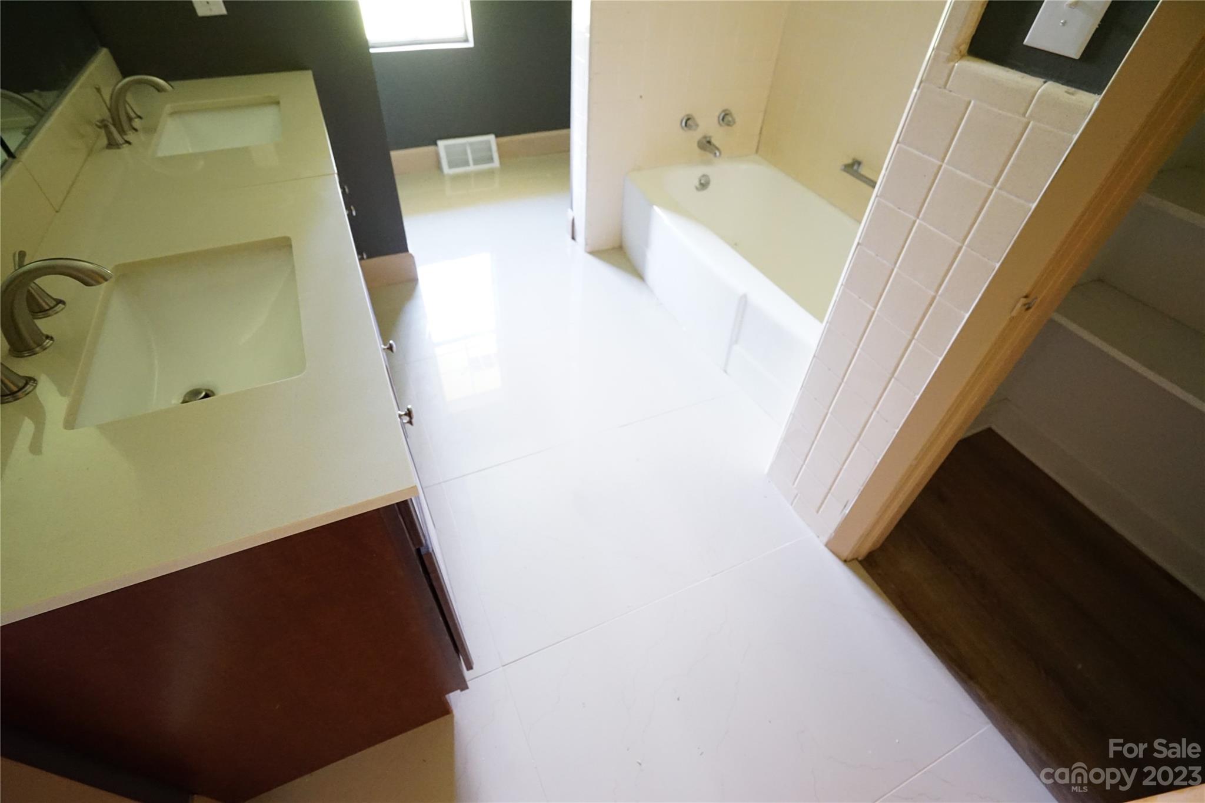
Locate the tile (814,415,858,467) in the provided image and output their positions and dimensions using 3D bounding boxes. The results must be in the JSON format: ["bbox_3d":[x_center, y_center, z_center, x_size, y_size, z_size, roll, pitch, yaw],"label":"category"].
[{"bbox_3d":[0.642,0.105,1.461,0.010,0.108,0.108,-16,47,-18],"label":"tile"}]

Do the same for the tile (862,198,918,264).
[{"bbox_3d":[0.615,-0.360,1.153,0.010,0.108,0.110,-16,47,-18],"label":"tile"}]

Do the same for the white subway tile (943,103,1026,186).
[{"bbox_3d":[0.662,-0.444,0.923,0.009,0.107,0.107,-16,47,-18],"label":"white subway tile"}]

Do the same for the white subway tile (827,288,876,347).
[{"bbox_3d":[0.609,-0.203,1.306,0.010,0.108,0.110,-16,47,-19],"label":"white subway tile"}]

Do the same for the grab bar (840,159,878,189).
[{"bbox_3d":[1.143,-0.891,2.195,0.065,0.050,0.400,-16,47,-18],"label":"grab bar"}]

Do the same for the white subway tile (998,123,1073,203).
[{"bbox_3d":[0.699,-0.386,0.865,0.009,0.107,0.069,-16,47,-18],"label":"white subway tile"}]

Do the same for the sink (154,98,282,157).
[{"bbox_3d":[-1.101,-0.741,1.617,0.335,0.165,0.480,-16,47,-18],"label":"sink"}]

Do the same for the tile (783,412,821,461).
[{"bbox_3d":[0.588,0.112,1.595,0.009,0.107,0.109,-16,47,-18],"label":"tile"}]

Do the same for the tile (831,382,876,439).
[{"bbox_3d":[0.647,0.026,1.387,0.010,0.108,0.108,-16,47,-19],"label":"tile"}]

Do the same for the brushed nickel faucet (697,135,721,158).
[{"bbox_3d":[0.541,-1.257,2.662,0.055,0.070,0.135,-16,47,-18],"label":"brushed nickel faucet"}]

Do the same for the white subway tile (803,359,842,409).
[{"bbox_3d":[0.601,-0.045,1.458,0.010,0.108,0.110,-16,47,-19],"label":"white subway tile"}]

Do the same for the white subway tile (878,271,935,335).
[{"bbox_3d":[0.651,-0.209,1.148,0.009,0.107,0.107,-16,47,-18],"label":"white subway tile"}]

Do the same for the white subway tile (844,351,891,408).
[{"bbox_3d":[0.650,-0.053,1.309,0.010,0.108,0.108,-16,47,-18],"label":"white subway tile"}]

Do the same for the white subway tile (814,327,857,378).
[{"bbox_3d":[0.604,-0.124,1.381,0.010,0.108,0.110,-16,47,-18],"label":"white subway tile"}]

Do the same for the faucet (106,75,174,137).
[{"bbox_3d":[-1.288,-0.834,1.498,0.180,0.138,0.056,-16,47,-19],"label":"faucet"}]

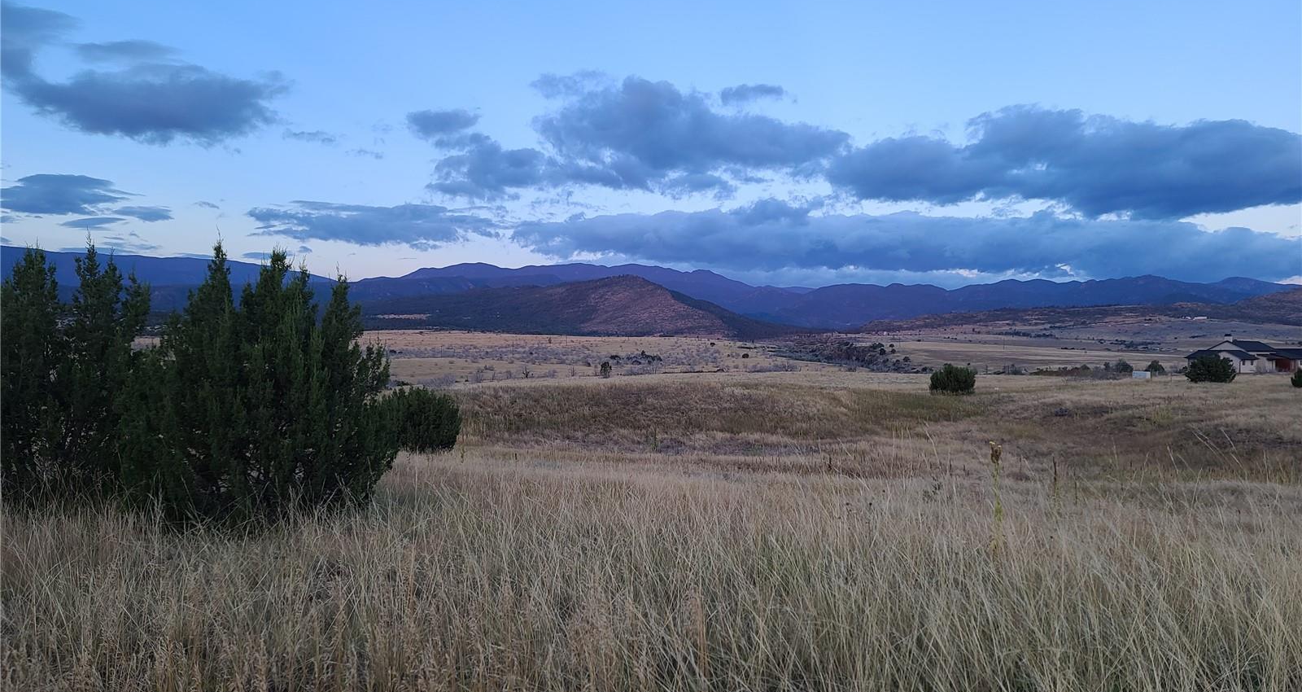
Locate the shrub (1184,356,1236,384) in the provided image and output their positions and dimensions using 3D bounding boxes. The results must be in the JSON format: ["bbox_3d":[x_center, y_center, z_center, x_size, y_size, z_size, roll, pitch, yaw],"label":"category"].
[{"bbox_3d":[46.451,1.941,78.000,4.300,2.350,4.000,0,1,0],"label":"shrub"}]

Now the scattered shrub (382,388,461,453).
[{"bbox_3d":[-4.184,1.352,17.000,1.450,1.200,1.350,0,1,0],"label":"scattered shrub"}]

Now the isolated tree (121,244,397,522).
[{"bbox_3d":[-3.753,0.375,9.000,2.550,2.750,2.400,0,1,0],"label":"isolated tree"}]

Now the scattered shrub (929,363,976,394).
[{"bbox_3d":[15.101,1.652,47.000,2.350,1.600,2.200,0,1,0],"label":"scattered shrub"}]

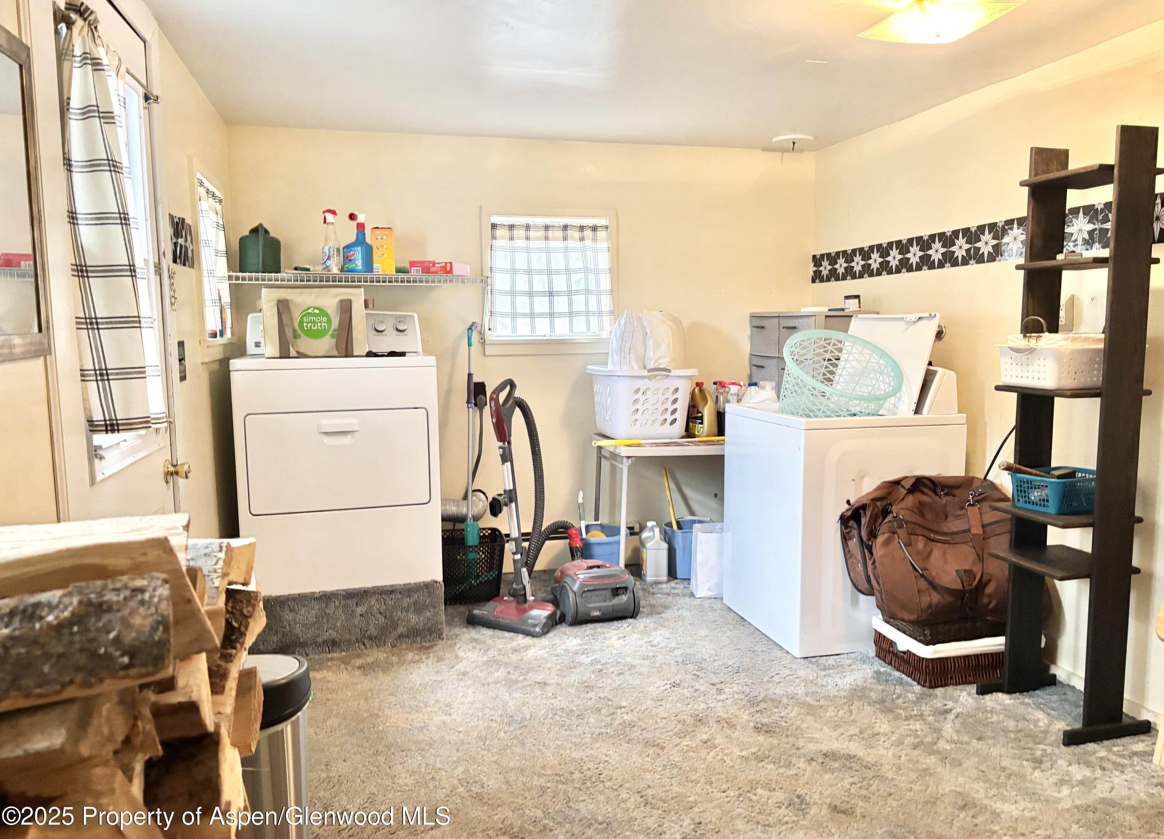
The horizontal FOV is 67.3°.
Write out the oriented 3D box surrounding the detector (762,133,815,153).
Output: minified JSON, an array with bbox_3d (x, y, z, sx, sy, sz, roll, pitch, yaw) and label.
[{"bbox_3d":[1.026,-1.358,4.295,0.210,0.045,0.210,-2,6,-14],"label":"detector"}]

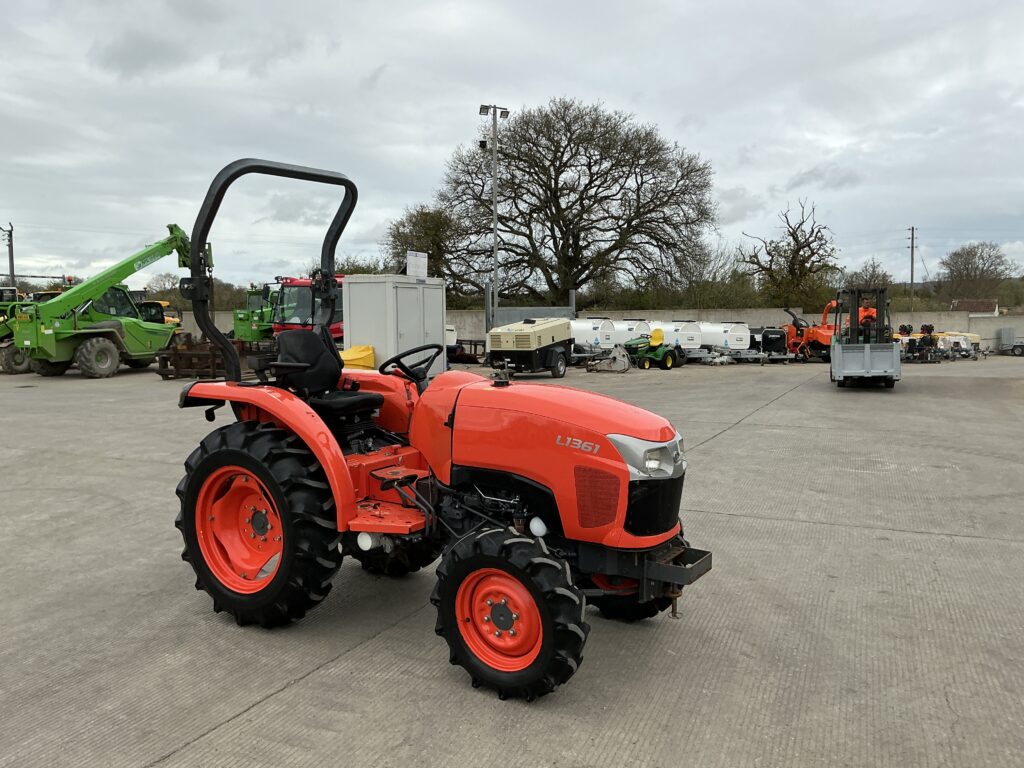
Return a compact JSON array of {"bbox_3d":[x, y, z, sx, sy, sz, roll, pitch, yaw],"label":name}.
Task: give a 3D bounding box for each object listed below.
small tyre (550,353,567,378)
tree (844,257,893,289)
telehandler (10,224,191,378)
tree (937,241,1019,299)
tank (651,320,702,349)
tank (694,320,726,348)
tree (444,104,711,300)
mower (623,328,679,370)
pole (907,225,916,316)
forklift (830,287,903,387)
[{"bbox_3d":[1.176,-0.474,20.950,0.190,0.620,0.620,3,6,33],"label":"small tyre"},{"bbox_3d":[33.571,-8.545,77.550,4.900,6.860,4.800,0,5,0],"label":"tree"},{"bbox_3d":[-10.850,-2.491,23.071,2.150,4.300,5.100,3,6,28],"label":"telehandler"},{"bbox_3d":[53.389,-11.504,94.356,9.400,9.830,9.000,0,5,0],"label":"tree"},{"bbox_3d":[4.930,-1.508,25.600,1.100,0.840,1.500,-5,7,-43],"label":"tank"},{"bbox_3d":[7.037,-1.573,27.300,0.900,0.880,1.800,-2,5,-22],"label":"tank"},{"bbox_3d":[4.112,-10.360,51.292,17.600,15.060,16.500,0,5,0],"label":"tree"},{"bbox_3d":[3.747,-0.982,23.600,1.100,1.170,1.800,4,6,37],"label":"mower"},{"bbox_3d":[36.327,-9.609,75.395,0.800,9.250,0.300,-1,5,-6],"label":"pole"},{"bbox_3d":[7.820,-1.015,18.482,1.300,2.160,3.200,2,5,20],"label":"forklift"}]

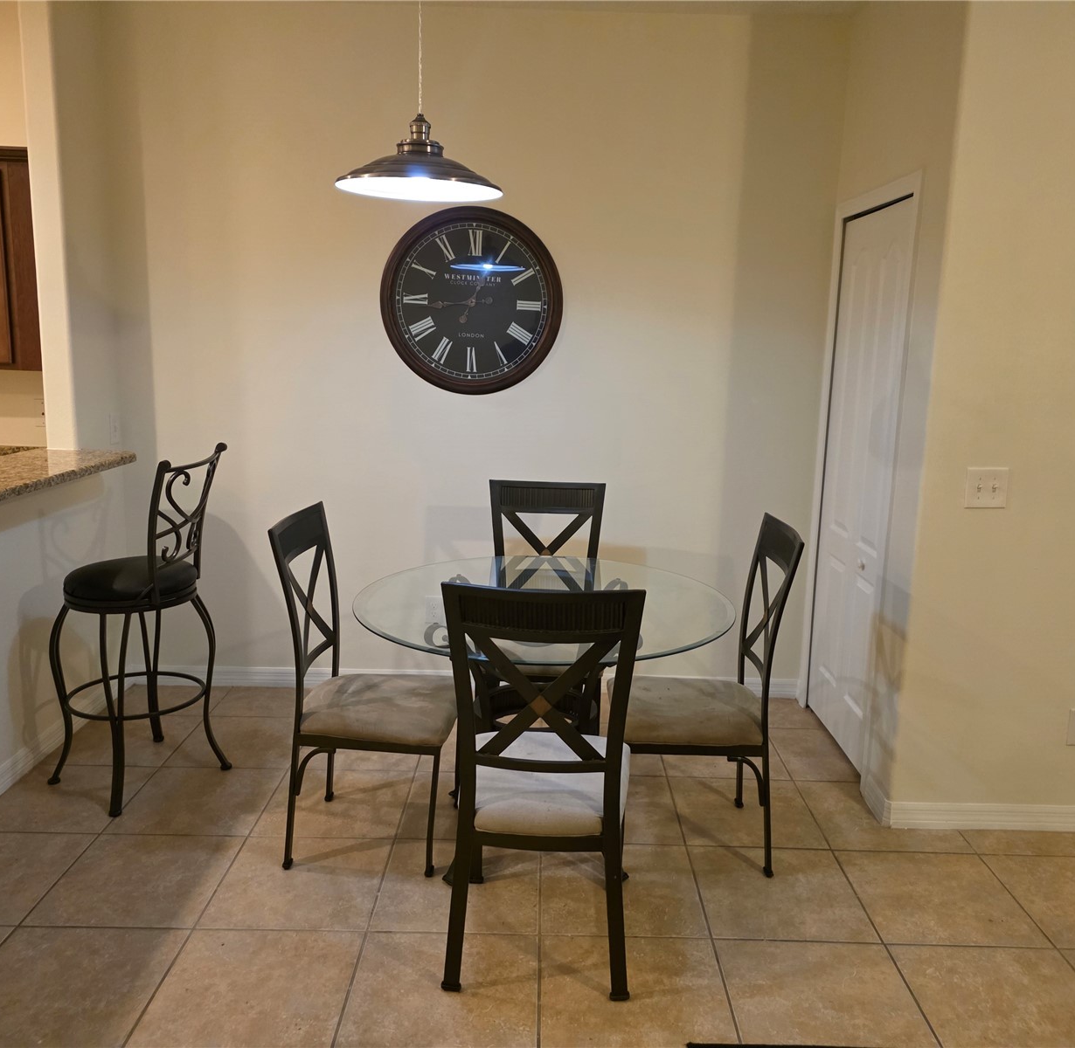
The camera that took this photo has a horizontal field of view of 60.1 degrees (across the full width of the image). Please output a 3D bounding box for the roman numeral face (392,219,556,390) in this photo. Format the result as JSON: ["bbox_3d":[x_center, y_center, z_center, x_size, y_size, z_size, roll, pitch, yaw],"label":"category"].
[{"bbox_3d":[-0.257,-0.890,3.738,0.660,0.660,0.020,1,12,0],"label":"roman numeral face"}]

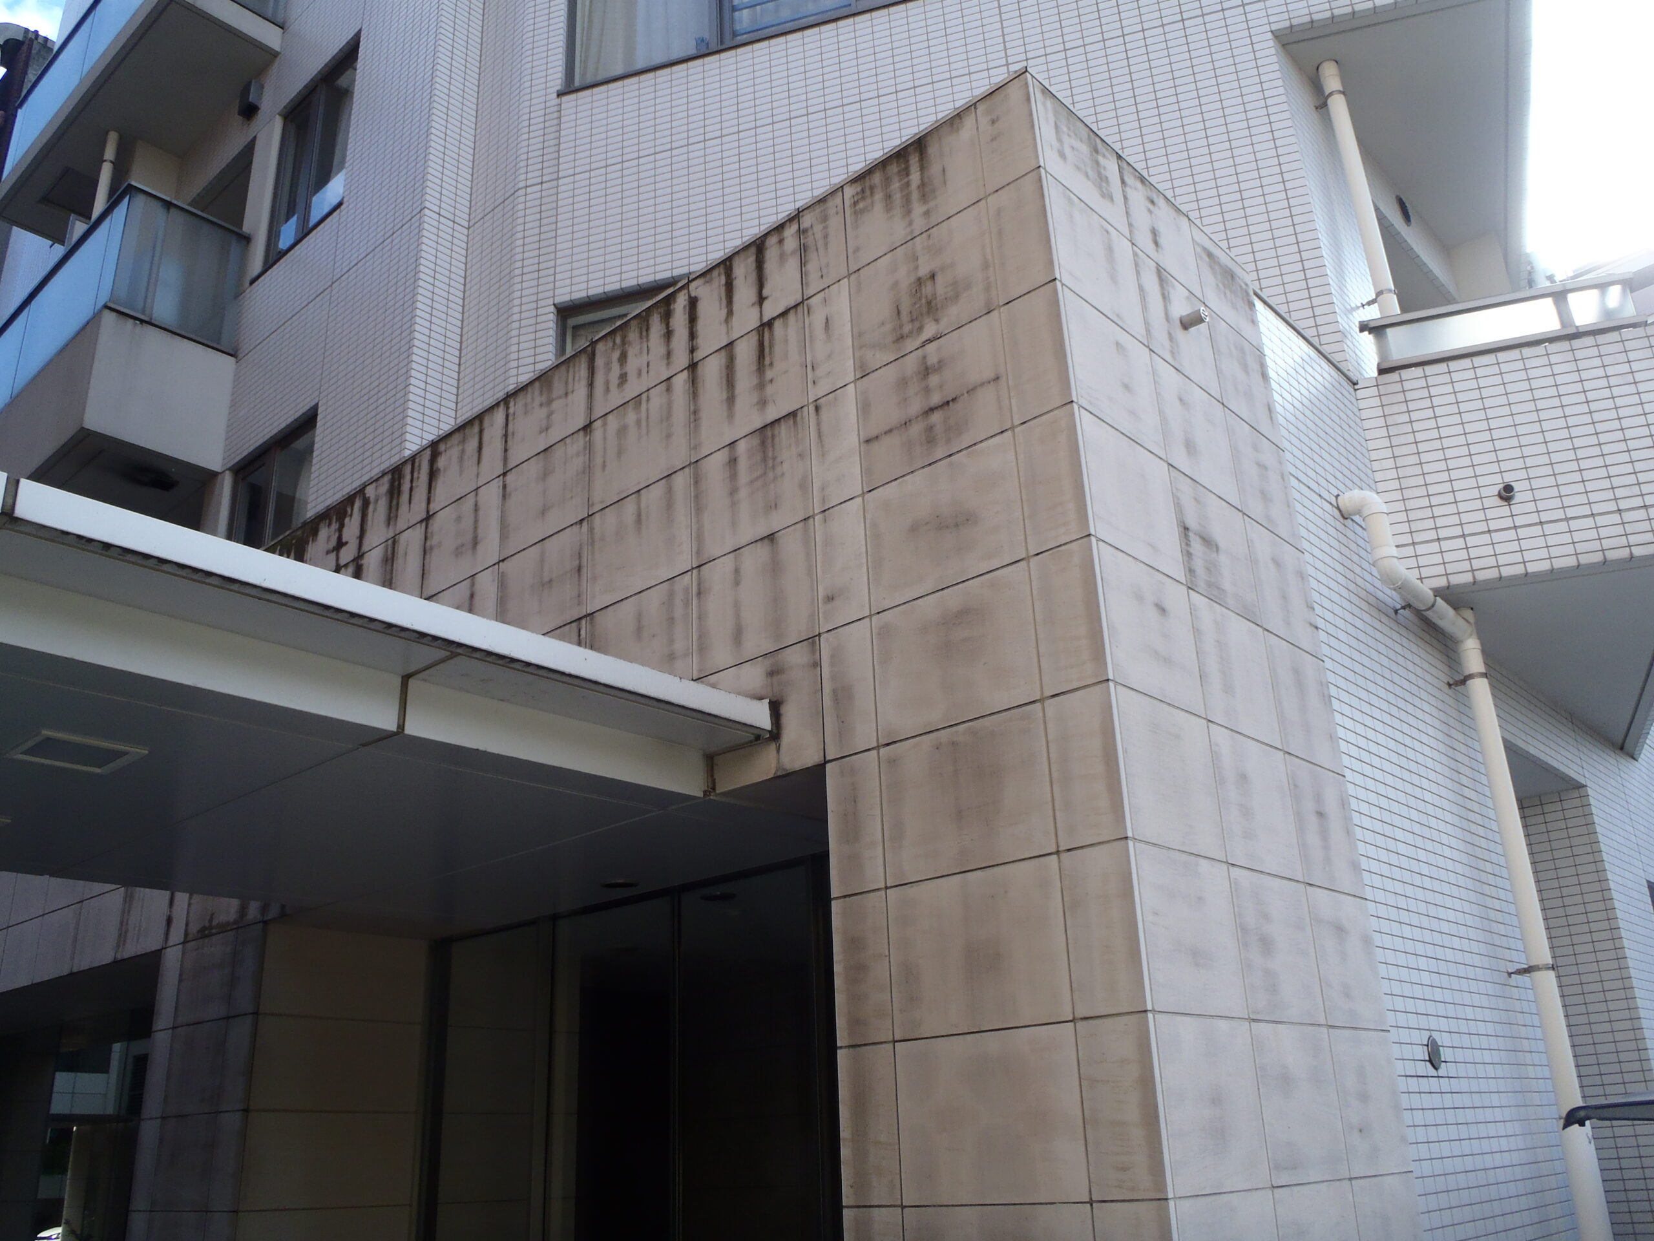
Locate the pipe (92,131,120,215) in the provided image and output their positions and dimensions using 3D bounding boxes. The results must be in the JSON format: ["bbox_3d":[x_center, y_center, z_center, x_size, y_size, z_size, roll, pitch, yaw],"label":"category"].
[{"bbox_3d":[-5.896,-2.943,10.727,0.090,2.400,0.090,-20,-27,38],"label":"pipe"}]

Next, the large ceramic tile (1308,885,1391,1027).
[{"bbox_3d":[1.576,1.029,4.045,0.022,0.399,0.473,-20,-27,38],"label":"large ceramic tile"}]

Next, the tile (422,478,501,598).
[{"bbox_3d":[-1.556,-0.345,5.741,0.559,0.399,0.022,-20,-27,38],"label":"tile"}]

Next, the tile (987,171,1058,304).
[{"bbox_3d":[0.586,-1.136,3.962,0.198,0.399,0.022,-20,-27,38],"label":"tile"}]

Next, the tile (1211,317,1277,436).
[{"bbox_3d":[1.483,-0.853,4.794,0.030,0.398,0.474,-20,-27,38],"label":"tile"}]

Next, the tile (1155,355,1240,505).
[{"bbox_3d":[1.175,-0.595,4.306,0.030,0.398,0.488,-20,-27,38],"label":"tile"}]

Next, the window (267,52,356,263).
[{"bbox_3d":[-3.606,-3.264,9.449,1.200,1.460,0.100,-20,-27,38],"label":"window"}]

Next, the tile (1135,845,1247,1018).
[{"bbox_3d":[0.944,0.811,3.464,0.020,0.408,0.499,-20,-28,38],"label":"tile"}]

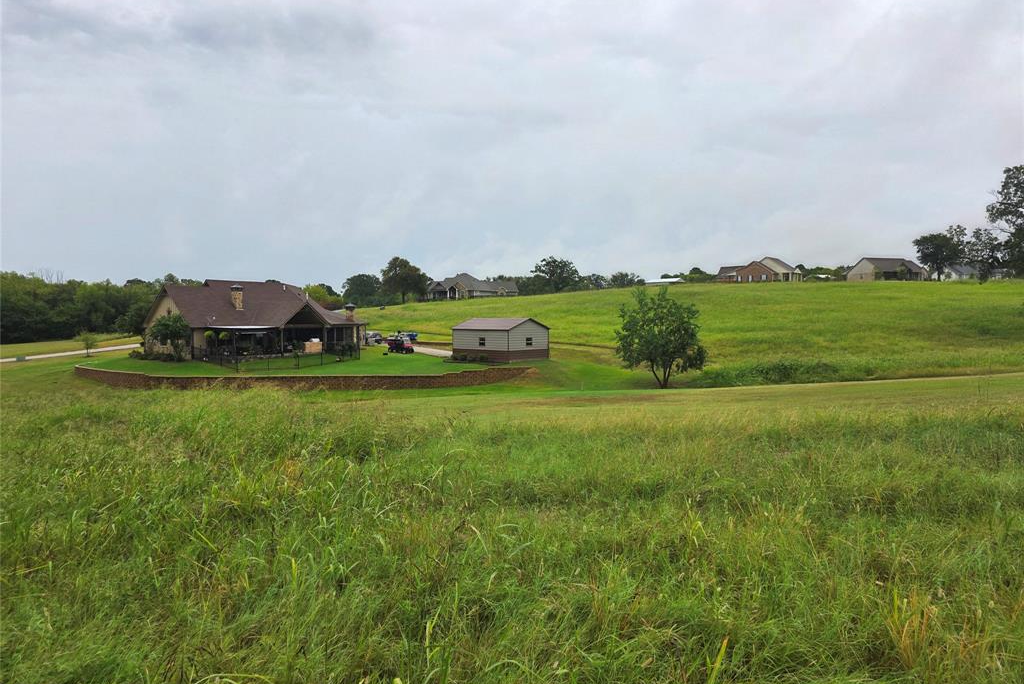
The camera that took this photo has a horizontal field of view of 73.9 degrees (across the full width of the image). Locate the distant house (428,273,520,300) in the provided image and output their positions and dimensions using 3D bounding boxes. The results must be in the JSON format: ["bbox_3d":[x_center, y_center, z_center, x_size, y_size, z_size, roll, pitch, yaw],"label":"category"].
[{"bbox_3d":[-11.699,-16.364,201.516,26.000,8.130,15.500,0,2,0],"label":"distant house"}]

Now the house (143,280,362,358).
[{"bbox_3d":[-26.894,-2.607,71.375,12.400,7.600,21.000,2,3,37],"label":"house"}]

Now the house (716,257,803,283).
[{"bbox_3d":[68.250,-19.549,185.380,20.500,7.200,15.000,0,2,9],"label":"house"}]

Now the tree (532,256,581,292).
[{"bbox_3d":[13.367,-19.975,204.377,14.000,11.380,13.000,0,2,0],"label":"tree"}]

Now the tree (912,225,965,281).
[{"bbox_3d":[109.479,-22.792,174.245,13.200,14.530,12.500,0,2,0],"label":"tree"}]

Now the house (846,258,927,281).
[{"bbox_3d":[101.128,-19.406,183.384,14.500,6.450,14.000,0,2,0],"label":"house"}]

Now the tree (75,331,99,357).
[{"bbox_3d":[-43.813,0.154,70.059,2.400,2.680,2.400,0,2,0],"label":"tree"}]

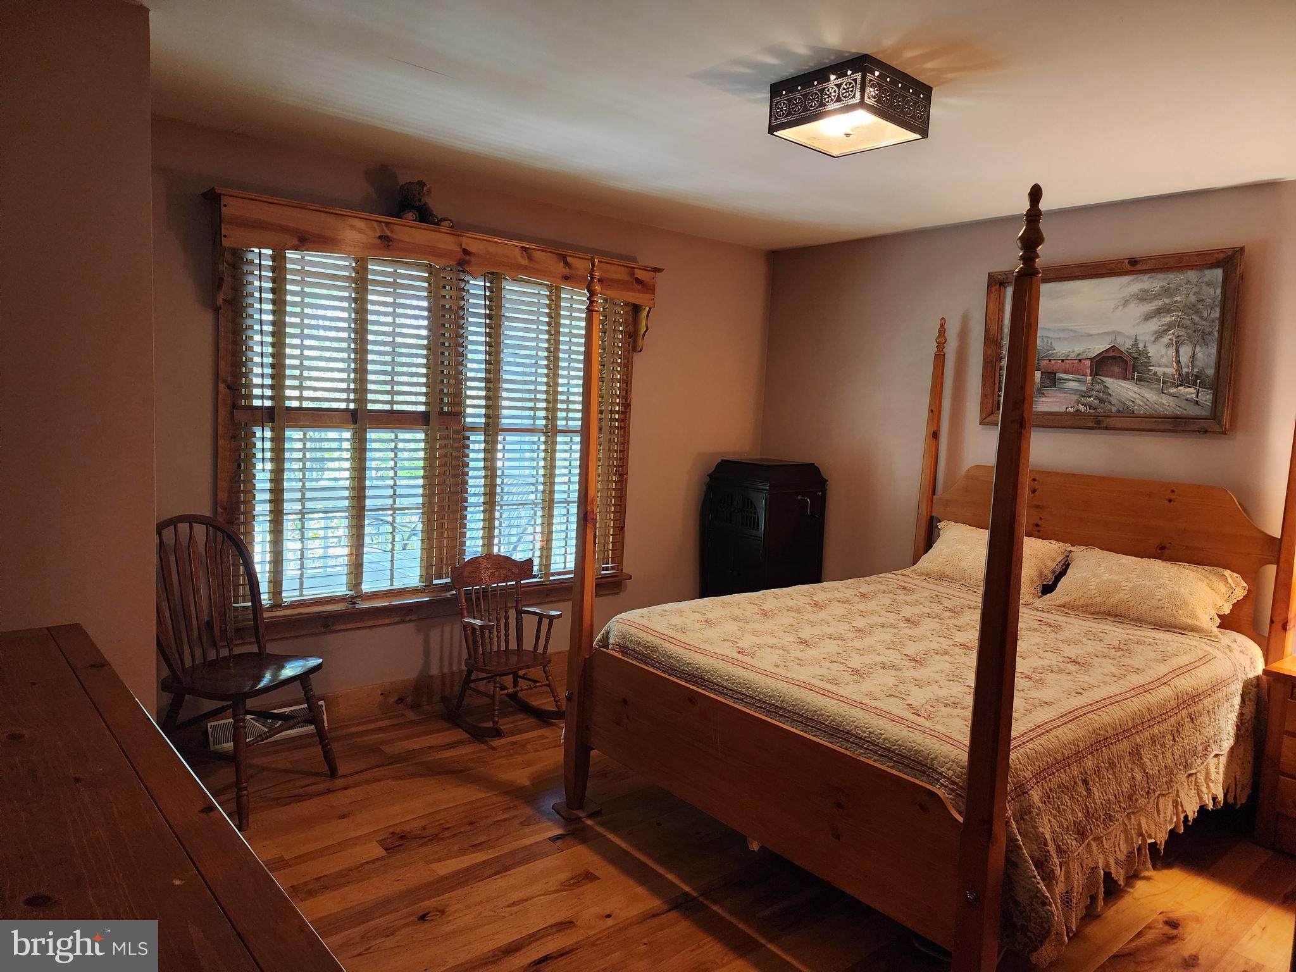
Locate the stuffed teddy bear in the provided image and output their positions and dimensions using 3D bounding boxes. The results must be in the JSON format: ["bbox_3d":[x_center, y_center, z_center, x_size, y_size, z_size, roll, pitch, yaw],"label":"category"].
[{"bbox_3d":[-0.965,-1.212,3.751,0.170,0.196,0.200,8,8,44],"label":"stuffed teddy bear"}]

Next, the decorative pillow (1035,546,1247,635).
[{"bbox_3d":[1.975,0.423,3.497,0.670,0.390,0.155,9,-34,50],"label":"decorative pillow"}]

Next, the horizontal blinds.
[{"bbox_3d":[-0.879,-0.271,4.008,2.000,1.493,0.060,-2,7,-40],"label":"horizontal blinds"}]

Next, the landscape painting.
[{"bbox_3d":[1.982,-0.615,3.789,0.045,0.727,1.051,-6,9,-39],"label":"landscape painting"}]

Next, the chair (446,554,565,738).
[{"bbox_3d":[-0.628,0.714,3.948,0.445,0.735,0.455,-2,7,-42],"label":"chair"}]

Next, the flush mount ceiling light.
[{"bbox_3d":[0.608,-1.122,2.572,0.335,0.136,0.335,-2,7,-40],"label":"flush mount ceiling light"}]

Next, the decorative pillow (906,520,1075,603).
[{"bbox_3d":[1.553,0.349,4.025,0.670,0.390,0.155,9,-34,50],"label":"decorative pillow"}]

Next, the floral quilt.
[{"bbox_3d":[1.061,0.794,3.189,2.040,0.540,1.610,-2,7,-40],"label":"floral quilt"}]

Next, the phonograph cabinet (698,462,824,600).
[{"bbox_3d":[0.662,0.452,4.990,0.505,1.178,0.460,-2,7,-40],"label":"phonograph cabinet"}]

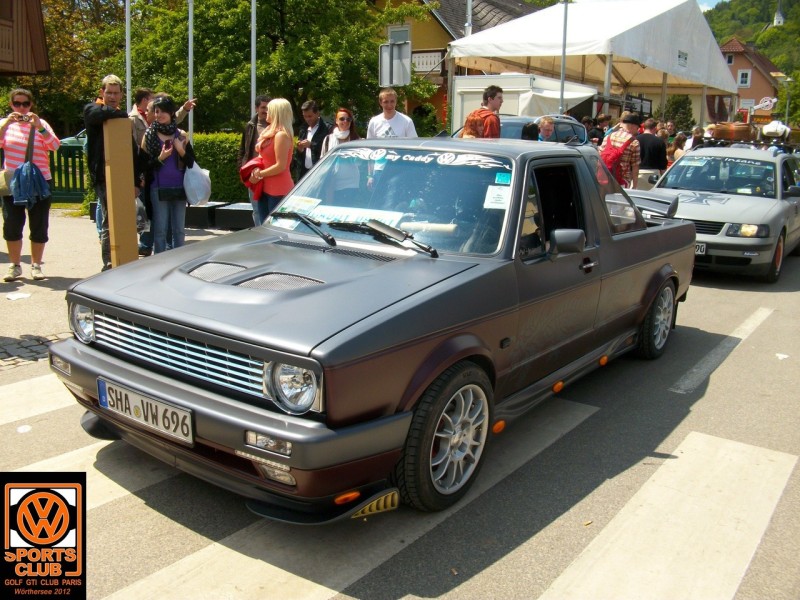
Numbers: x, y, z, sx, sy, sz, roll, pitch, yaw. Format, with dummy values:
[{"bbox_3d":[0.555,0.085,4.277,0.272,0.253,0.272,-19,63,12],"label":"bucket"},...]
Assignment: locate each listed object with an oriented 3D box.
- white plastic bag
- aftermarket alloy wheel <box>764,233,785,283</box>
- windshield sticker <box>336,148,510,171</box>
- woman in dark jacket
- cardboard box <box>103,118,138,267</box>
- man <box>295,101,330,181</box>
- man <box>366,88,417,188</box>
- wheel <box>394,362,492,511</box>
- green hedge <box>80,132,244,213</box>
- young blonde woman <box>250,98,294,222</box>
[{"bbox_3d":[-1.848,-1.054,7.170,0.250,0.410,0.220,1,11,-6],"label":"white plastic bag"},{"bbox_3d":[3.785,-0.475,8.055,0.200,0.600,0.600,12,16,33],"label":"aftermarket alloy wheel"},{"bbox_3d":[0.084,-0.701,3.872,1.060,0.090,0.030,12,-29,33],"label":"windshield sticker"},{"bbox_3d":[-2.080,-0.995,7.007,0.500,1.600,0.360,1,11,-7],"label":"woman in dark jacket"},{"bbox_3d":[-2.383,-0.867,6.728,0.210,1.340,0.140,-3,14,-18],"label":"cardboard box"},{"bbox_3d":[-0.907,-1.213,8.163,0.480,1.660,0.380,10,14,33],"label":"man"},{"bbox_3d":[-0.123,-1.222,7.923,0.520,1.770,0.320,3,11,3],"label":"man"},{"bbox_3d":[0.145,0.521,3.044,0.200,0.580,0.580,12,16,33],"label":"wheel"},{"bbox_3d":[-3.043,-1.719,10.700,2.700,1.150,0.900,2,11,-2],"label":"green hedge"},{"bbox_3d":[-1.204,-1.053,7.359,0.450,1.620,0.380,3,11,2],"label":"young blonde woman"}]

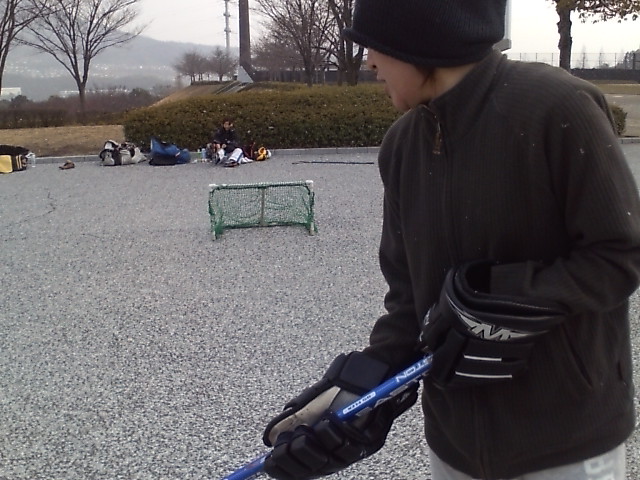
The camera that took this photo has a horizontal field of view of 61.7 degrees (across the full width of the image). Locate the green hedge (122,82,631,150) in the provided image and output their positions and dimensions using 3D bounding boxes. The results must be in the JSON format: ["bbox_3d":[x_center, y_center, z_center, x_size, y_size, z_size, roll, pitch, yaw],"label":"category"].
[{"bbox_3d":[1.403,-2.849,11.932,10.830,1.020,2.800,-4,19,-15],"label":"green hedge"}]

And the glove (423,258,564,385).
[{"bbox_3d":[0.252,0.121,0.780,0.175,0.165,0.145,13,18,12],"label":"glove"}]

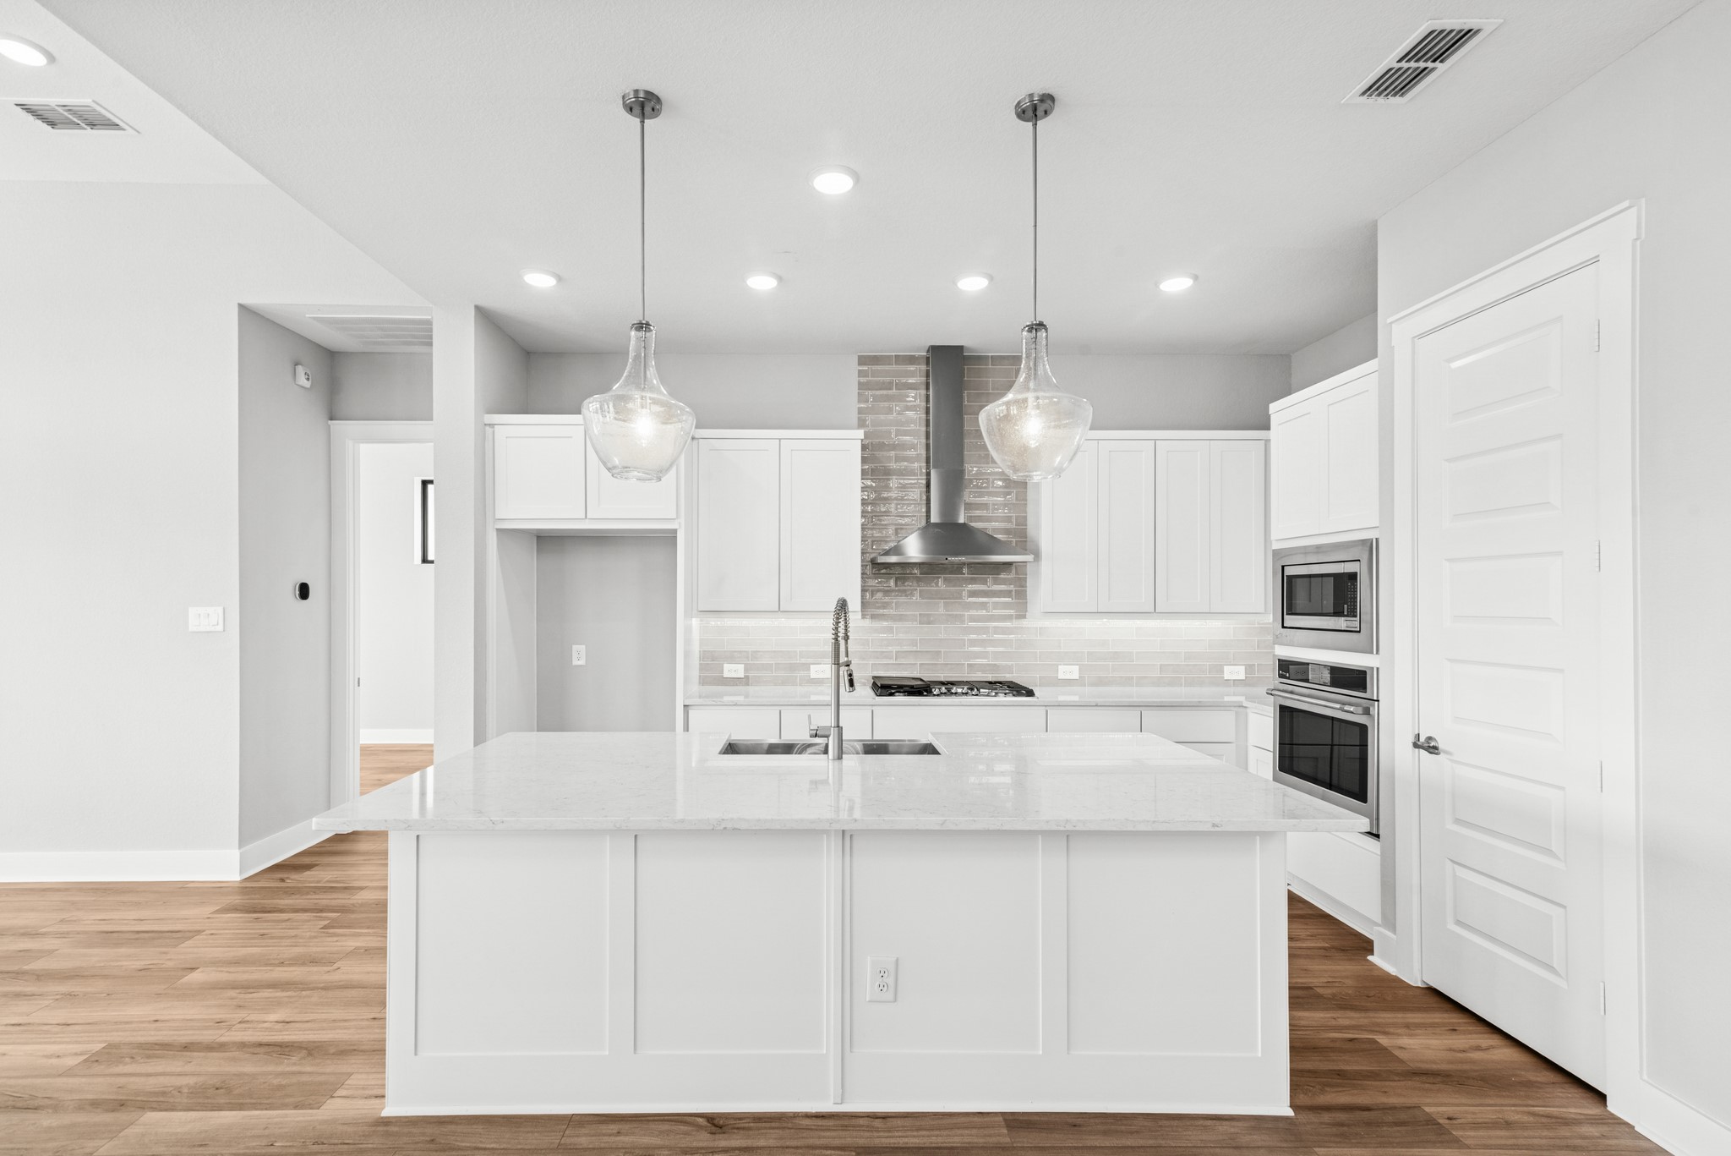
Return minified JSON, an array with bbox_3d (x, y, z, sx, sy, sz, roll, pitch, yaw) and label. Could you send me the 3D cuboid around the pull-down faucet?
[{"bbox_3d":[-0.112,0.343,2.729,0.125,0.544,0.260,0,-1,12],"label":"pull-down faucet"}]

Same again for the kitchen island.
[{"bbox_3d":[-0.075,1.066,2.508,2.620,0.914,1.210,0,-1,-2],"label":"kitchen island"}]

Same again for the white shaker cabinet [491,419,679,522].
[{"bbox_3d":[-1.560,-0.585,4.585,1.050,0.610,0.610,0,-1,-1],"label":"white shaker cabinet"}]

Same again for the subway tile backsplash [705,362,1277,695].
[{"bbox_3d":[0.780,-0.370,4.890,3.700,2.120,0.030,0,-1,-1],"label":"subway tile backsplash"}]

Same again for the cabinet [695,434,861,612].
[{"bbox_3d":[-0.515,-0.321,4.720,0.980,1.080,0.340,0,-1,-1],"label":"cabinet"}]

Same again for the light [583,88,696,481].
[{"bbox_3d":[-0.690,-0.900,2.394,0.350,1.175,0.350,0,-1,0],"label":"light"}]

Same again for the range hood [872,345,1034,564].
[{"bbox_3d":[0.490,-0.745,4.630,0.914,1.330,0.510,0,-1,-1],"label":"range hood"}]

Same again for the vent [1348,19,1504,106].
[{"bbox_3d":[1.608,-1.489,2.244,0.200,0.020,0.346,0,-1,0],"label":"vent"}]

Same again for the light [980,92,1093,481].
[{"bbox_3d":[0.533,-0.900,2.405,0.350,1.175,0.350,0,-1,0],"label":"light"}]

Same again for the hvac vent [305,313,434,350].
[{"bbox_3d":[-2.670,-1.420,4.460,0.760,0.030,0.570,0,-1,-1],"label":"hvac vent"}]

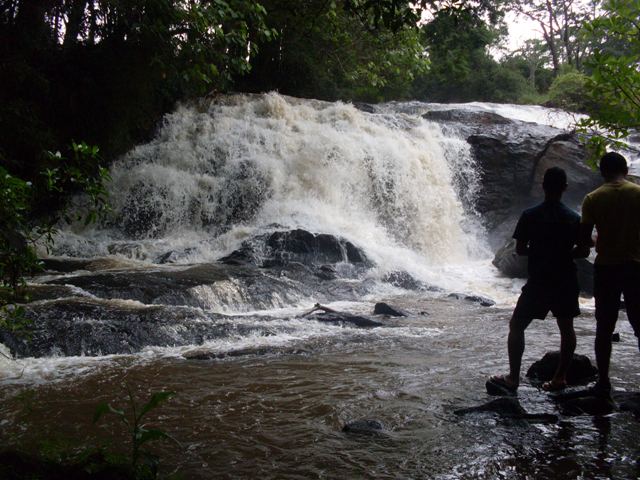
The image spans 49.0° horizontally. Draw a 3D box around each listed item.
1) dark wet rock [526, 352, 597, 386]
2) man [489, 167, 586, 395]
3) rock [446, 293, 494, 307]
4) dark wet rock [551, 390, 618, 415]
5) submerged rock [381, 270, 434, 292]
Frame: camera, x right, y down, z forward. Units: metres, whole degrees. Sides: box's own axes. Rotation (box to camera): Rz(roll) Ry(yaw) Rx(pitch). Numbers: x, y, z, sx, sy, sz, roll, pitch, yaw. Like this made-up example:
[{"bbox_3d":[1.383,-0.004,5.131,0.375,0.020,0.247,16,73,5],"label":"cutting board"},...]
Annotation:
[{"bbox_3d":[2.060,1.062,5.969,0.600,0.250,0.450,0,3,0],"label":"dark wet rock"},{"bbox_3d":[1.621,0.297,5.225,0.680,1.680,0.460,0,3,0],"label":"man"},{"bbox_3d":[2.220,0.870,10.365,0.720,0.140,0.450,1,3,20],"label":"rock"},{"bbox_3d":[1.922,1.169,5.124,0.460,0.150,0.380,0,3,0],"label":"dark wet rock"},{"bbox_3d":[1.506,0.705,11.958,0.930,0.290,0.600,1,3,10],"label":"submerged rock"}]

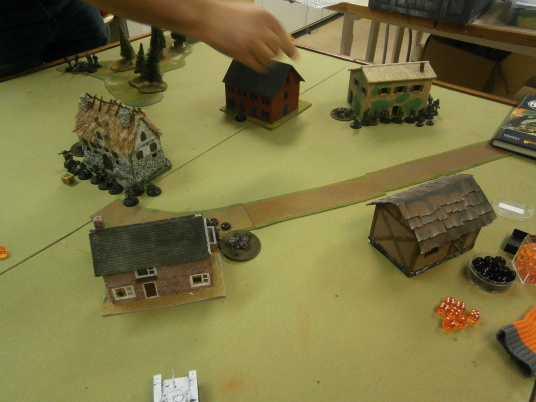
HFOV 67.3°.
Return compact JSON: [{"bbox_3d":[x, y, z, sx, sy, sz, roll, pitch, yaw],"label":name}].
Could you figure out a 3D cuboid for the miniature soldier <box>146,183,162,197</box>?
[{"bbox_3d":[-0.196,-0.026,0.687,0.025,0.029,0.025,-18,43,-20],"label":"miniature soldier"}]

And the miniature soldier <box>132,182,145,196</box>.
[{"bbox_3d":[-0.222,-0.029,0.682,0.025,0.029,0.025,0,39,0],"label":"miniature soldier"}]

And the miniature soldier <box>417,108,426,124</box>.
[{"bbox_3d":[0.337,-0.190,0.880,0.025,0.029,0.025,0,39,0],"label":"miniature soldier"}]

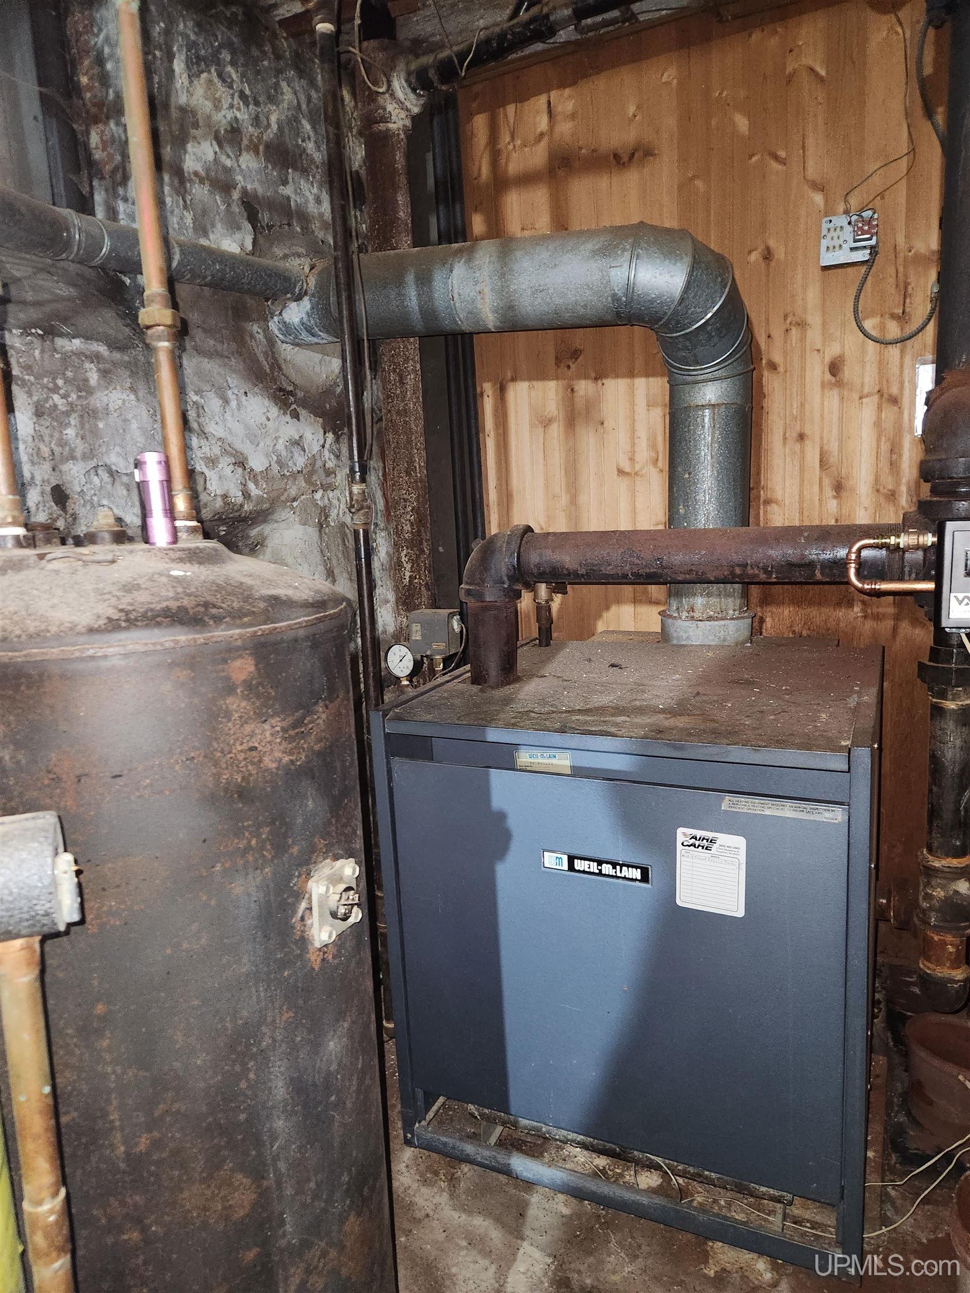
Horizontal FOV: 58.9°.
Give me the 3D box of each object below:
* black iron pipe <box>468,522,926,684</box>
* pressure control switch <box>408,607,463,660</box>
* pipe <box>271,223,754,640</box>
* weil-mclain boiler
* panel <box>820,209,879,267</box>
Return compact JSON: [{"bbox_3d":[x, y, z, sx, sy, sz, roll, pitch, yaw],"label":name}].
[{"bbox_3d":[0.320,-0.068,1.499,0.792,0.292,0.117,1,11,25],"label":"black iron pipe"},{"bbox_3d":[-0.106,-0.027,1.870,0.093,0.096,0.060,1,11,26],"label":"pressure control switch"},{"bbox_3d":[0.021,-0.519,2.170,1.271,0.991,0.234,1,11,25],"label":"pipe"},{"bbox_3d":[0.352,0.460,1.724,0.780,0.825,0.803,1,11,25],"label":"weil-mclain boiler"},{"bbox_3d":[0.800,-0.896,1.888,0.115,0.108,0.045,1,11,25],"label":"panel"}]

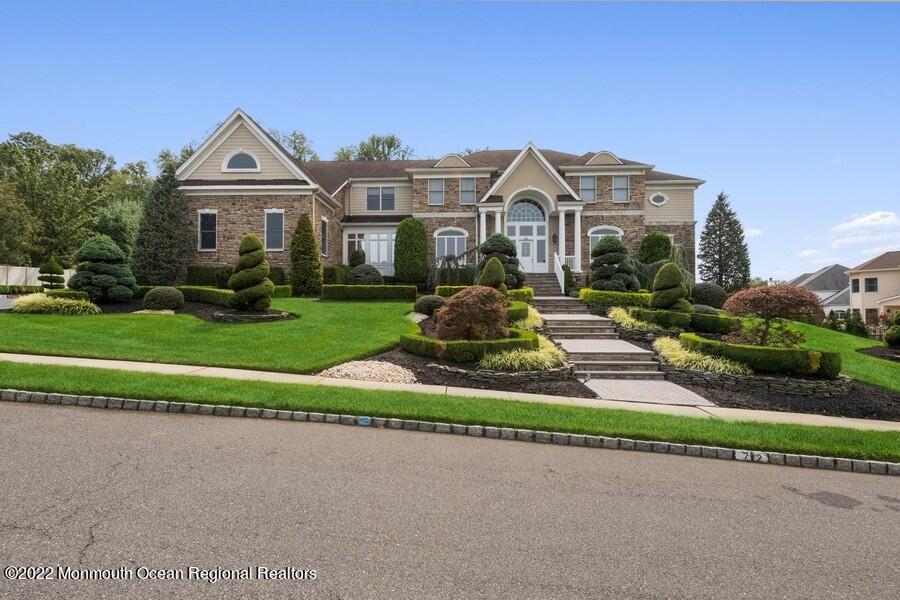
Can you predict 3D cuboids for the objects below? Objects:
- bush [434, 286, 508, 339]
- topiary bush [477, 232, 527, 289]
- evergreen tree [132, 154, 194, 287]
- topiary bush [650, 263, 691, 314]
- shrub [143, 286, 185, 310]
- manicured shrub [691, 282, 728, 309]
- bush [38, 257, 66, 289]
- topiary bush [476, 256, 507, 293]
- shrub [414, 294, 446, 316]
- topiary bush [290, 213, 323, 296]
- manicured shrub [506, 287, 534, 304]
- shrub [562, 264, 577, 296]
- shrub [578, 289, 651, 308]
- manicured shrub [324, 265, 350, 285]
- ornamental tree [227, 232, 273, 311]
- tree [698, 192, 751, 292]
[{"bbox_3d":[0.621,0.395,12.000,2.090,1.610,2.090,0,0,3],"label":"bush"},{"bbox_3d":[2.261,-1.529,18.300,2.050,2.760,2.050,0,1,0],"label":"topiary bush"},{"bbox_3d":[-13.056,-3.406,19.300,2.260,6.220,2.260,0,0,3],"label":"evergreen tree"},{"bbox_3d":[7.453,-0.387,14.300,1.420,1.750,1.400,0,1,0],"label":"topiary bush"},{"bbox_3d":[-10.700,-0.037,15.900,1.270,0.900,1.270,0,0,3],"label":"shrub"},{"bbox_3d":[11.113,-0.182,18.200,1.600,1.130,1.550,0,1,0],"label":"manicured shrub"},{"bbox_3d":[-19.678,-1.235,21.000,0.960,1.830,0.960,0,0,3],"label":"bush"},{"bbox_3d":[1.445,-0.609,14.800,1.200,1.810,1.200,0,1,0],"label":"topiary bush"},{"bbox_3d":[-0.648,0.188,14.500,1.100,0.750,1.080,0,1,0],"label":"shrub"},{"bbox_3d":[-6.415,-1.989,19.000,1.420,3.670,1.420,0,1,0],"label":"topiary bush"},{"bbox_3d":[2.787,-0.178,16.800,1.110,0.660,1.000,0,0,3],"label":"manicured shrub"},{"bbox_3d":[6.102,-0.996,21.700,0.690,1.630,0.690,0,0,3],"label":"shrub"},{"bbox_3d":[6.308,-0.086,16.200,2.800,0.670,0.650,0,1,0],"label":"shrub"},{"bbox_3d":[-5.875,-1.087,22.000,1.450,1.500,1.350,0,1,0],"label":"manicured shrub"},{"bbox_3d":[-7.099,-0.984,15.200,1.620,2.720,1.600,0,1,0],"label":"ornamental tree"},{"bbox_3d":[16.176,-3.206,25.000,2.620,6.240,2.620,0,0,3],"label":"tree"}]

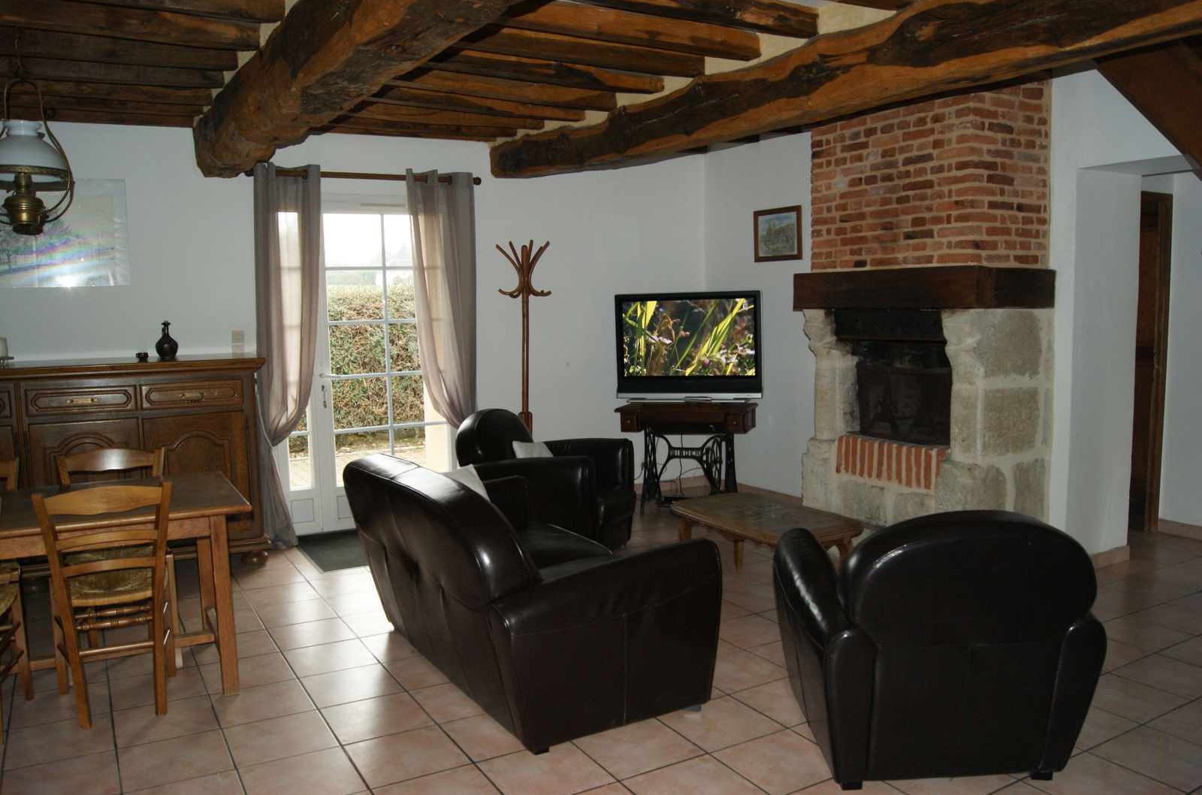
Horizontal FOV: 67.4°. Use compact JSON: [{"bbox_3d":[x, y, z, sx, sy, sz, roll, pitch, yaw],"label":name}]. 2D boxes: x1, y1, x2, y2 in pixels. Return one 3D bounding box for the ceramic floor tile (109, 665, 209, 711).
[{"bbox_3d":[-1.692,1.115,3.449,0.333,0.010,0.333,-4,5,-30],"label":"ceramic floor tile"}]

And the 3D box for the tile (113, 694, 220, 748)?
[{"bbox_3d":[-1.501,1.117,3.104,0.330,0.010,0.330,-4,6,-30],"label":"tile"}]

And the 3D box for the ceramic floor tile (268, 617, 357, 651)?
[{"bbox_3d":[-1.309,1.072,4.076,0.335,0.010,0.335,-3,6,-30],"label":"ceramic floor tile"}]

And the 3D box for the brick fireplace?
[{"bbox_3d":[1.776,-0.352,5.104,0.697,2.635,1.292,-3,6,-30],"label":"brick fireplace"}]

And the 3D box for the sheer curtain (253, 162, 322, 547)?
[{"bbox_3d":[-1.977,-0.266,5.745,0.440,2.420,0.130,-4,5,-30],"label":"sheer curtain"}]

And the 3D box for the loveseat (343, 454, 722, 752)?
[{"bbox_3d":[-0.351,0.666,3.562,0.928,0.838,1.585,-4,6,-30],"label":"loveseat"}]

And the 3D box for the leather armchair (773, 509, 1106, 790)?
[{"bbox_3d":[1.042,0.709,2.953,0.820,0.820,0.770,-1,5,0],"label":"leather armchair"}]

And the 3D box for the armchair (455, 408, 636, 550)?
[{"bbox_3d":[-0.296,0.525,5.466,0.800,0.830,0.840,1,5,17],"label":"armchair"}]

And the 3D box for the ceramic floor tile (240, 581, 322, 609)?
[{"bbox_3d":[-1.617,1.012,4.595,0.330,0.010,0.330,-4,6,-30],"label":"ceramic floor tile"}]

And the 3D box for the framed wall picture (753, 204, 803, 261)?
[{"bbox_3d":[1.303,-1.208,6.699,0.025,0.390,0.530,-4,5,-30],"label":"framed wall picture"}]

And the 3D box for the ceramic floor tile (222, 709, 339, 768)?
[{"bbox_3d":[-1.064,1.129,2.983,0.330,0.010,0.330,-4,6,-30],"label":"ceramic floor tile"}]

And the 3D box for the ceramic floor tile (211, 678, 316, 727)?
[{"bbox_3d":[-1.230,1.109,3.272,0.330,0.010,0.330,-4,6,-30],"label":"ceramic floor tile"}]

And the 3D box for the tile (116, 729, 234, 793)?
[{"bbox_3d":[-1.349,1.152,2.856,0.335,0.010,0.335,-3,6,-30],"label":"tile"}]

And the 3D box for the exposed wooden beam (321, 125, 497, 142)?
[{"bbox_3d":[-1.254,-1.784,5.926,1.240,0.110,0.090,-4,6,-30],"label":"exposed wooden beam"}]

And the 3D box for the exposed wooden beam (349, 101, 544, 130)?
[{"bbox_3d":[-1.030,-1.787,5.668,1.430,0.100,0.110,-4,5,-30],"label":"exposed wooden beam"}]

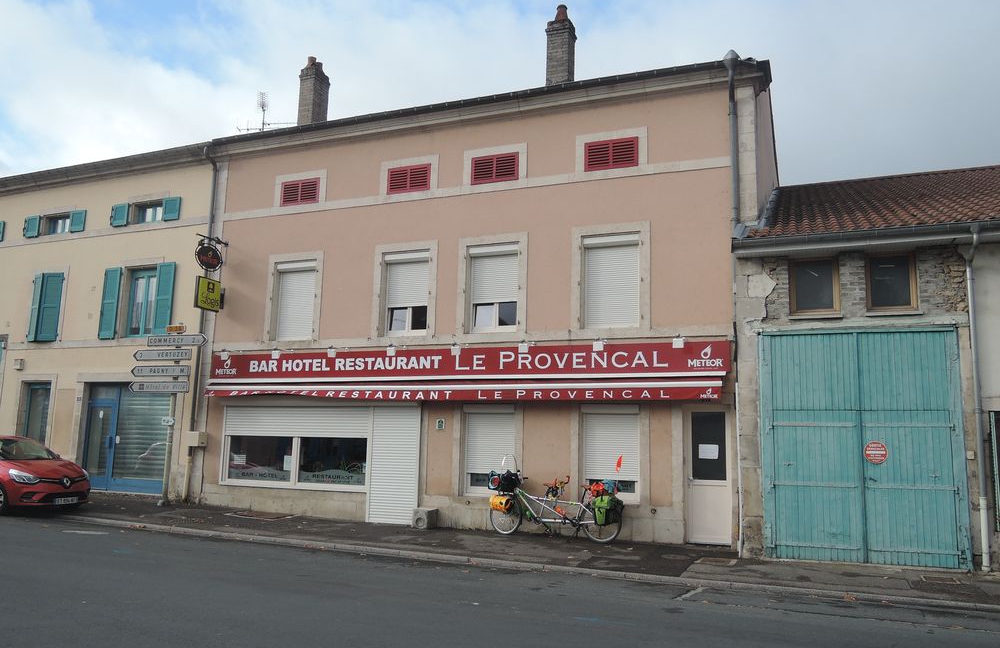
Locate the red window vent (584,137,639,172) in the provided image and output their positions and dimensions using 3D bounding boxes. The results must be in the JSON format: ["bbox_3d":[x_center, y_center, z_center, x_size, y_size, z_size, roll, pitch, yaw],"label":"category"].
[{"bbox_3d":[2.065,-3.141,14.989,1.024,0.558,0.100,-2,-10,23],"label":"red window vent"}]

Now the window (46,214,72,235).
[{"bbox_3d":[-11.291,-2.549,20.712,0.874,0.561,0.160,-2,-10,23],"label":"window"}]

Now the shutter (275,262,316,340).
[{"bbox_3d":[-4.450,-0.486,17.661,1.028,1.702,0.100,-2,-10,22],"label":"shutter"}]

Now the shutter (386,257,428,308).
[{"bbox_3d":[-1.848,-0.848,16.229,1.000,1.040,0.130,-2,-9,22],"label":"shutter"}]

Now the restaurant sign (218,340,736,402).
[{"bbox_3d":[-1.264,0.981,15.596,11.050,1.040,0.420,-2,-10,22],"label":"restaurant sign"}]

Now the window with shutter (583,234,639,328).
[{"bbox_3d":[2.039,-0.766,14.597,1.040,1.660,0.130,-2,-9,22],"label":"window with shutter"}]

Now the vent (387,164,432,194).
[{"bbox_3d":[-1.866,-2.966,16.619,1.001,0.559,0.100,-2,-10,23],"label":"vent"}]

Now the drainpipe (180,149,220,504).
[{"bbox_3d":[-6.615,-0.092,17.925,0.140,7.845,0.280,-2,-10,23],"label":"drainpipe"}]

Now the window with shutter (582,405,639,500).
[{"bbox_3d":[1.960,2.294,14.219,1.070,1.672,0.180,-2,-10,23],"label":"window with shutter"}]

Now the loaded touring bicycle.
[{"bbox_3d":[0.945,2.990,14.069,2.480,1.440,0.650,-4,-10,29],"label":"loaded touring bicycle"}]

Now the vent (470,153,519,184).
[{"bbox_3d":[-0.084,-3.065,16.061,1.005,0.546,0.070,-2,-10,22],"label":"vent"}]

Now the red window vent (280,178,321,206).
[{"bbox_3d":[-4.381,-2.894,17.834,1.001,0.560,0.070,-2,-10,22],"label":"red window vent"}]

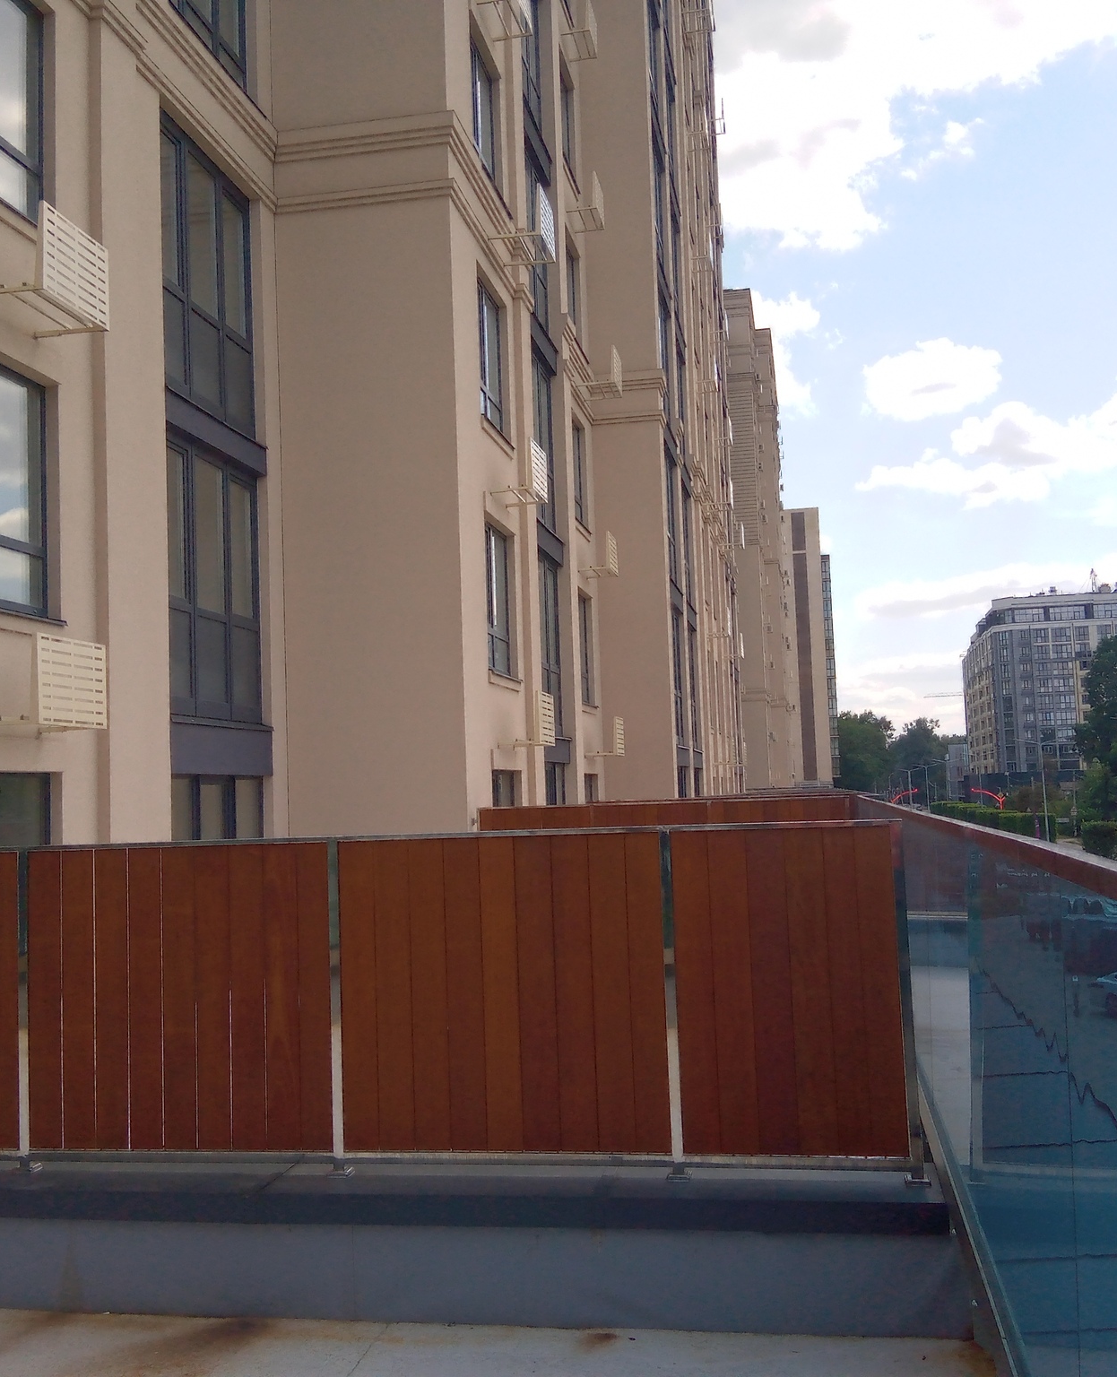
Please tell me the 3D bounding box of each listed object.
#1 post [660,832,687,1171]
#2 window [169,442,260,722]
[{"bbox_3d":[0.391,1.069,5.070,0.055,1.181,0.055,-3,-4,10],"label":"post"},{"bbox_3d":[-3.341,-0.995,14.256,0.150,2.645,2.468,-3,-4,10],"label":"window"}]

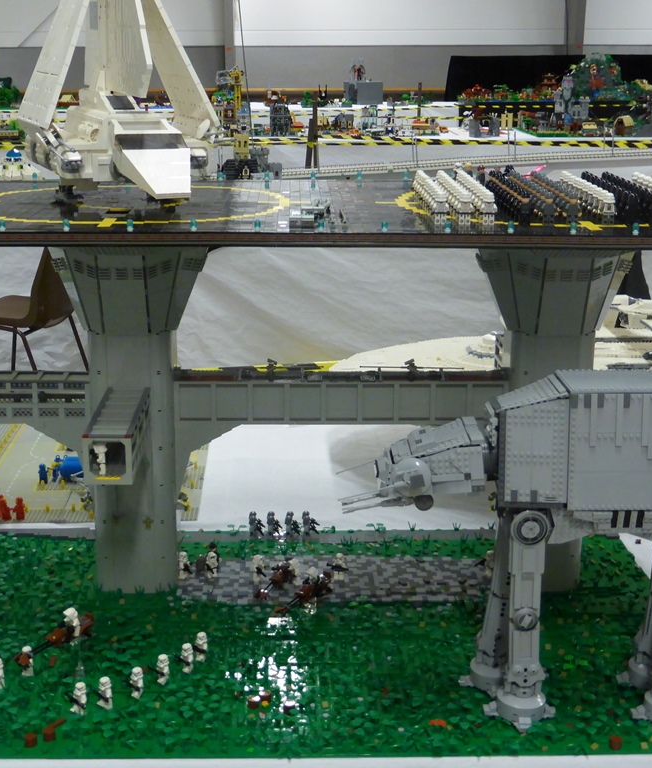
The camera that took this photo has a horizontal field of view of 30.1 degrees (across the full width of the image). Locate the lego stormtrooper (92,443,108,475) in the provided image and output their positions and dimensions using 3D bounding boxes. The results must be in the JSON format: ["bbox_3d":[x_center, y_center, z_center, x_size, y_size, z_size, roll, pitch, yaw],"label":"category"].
[{"bbox_3d":[-0.304,0.103,1.640,0.020,0.041,0.025,-1,17,-4],"label":"lego stormtrooper"}]

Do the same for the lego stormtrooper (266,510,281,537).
[{"bbox_3d":[-0.093,0.246,2.143,0.025,0.041,0.024,3,17,8],"label":"lego stormtrooper"}]

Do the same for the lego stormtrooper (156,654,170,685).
[{"bbox_3d":[-0.223,0.389,1.660,0.019,0.041,0.024,-15,22,-41],"label":"lego stormtrooper"}]

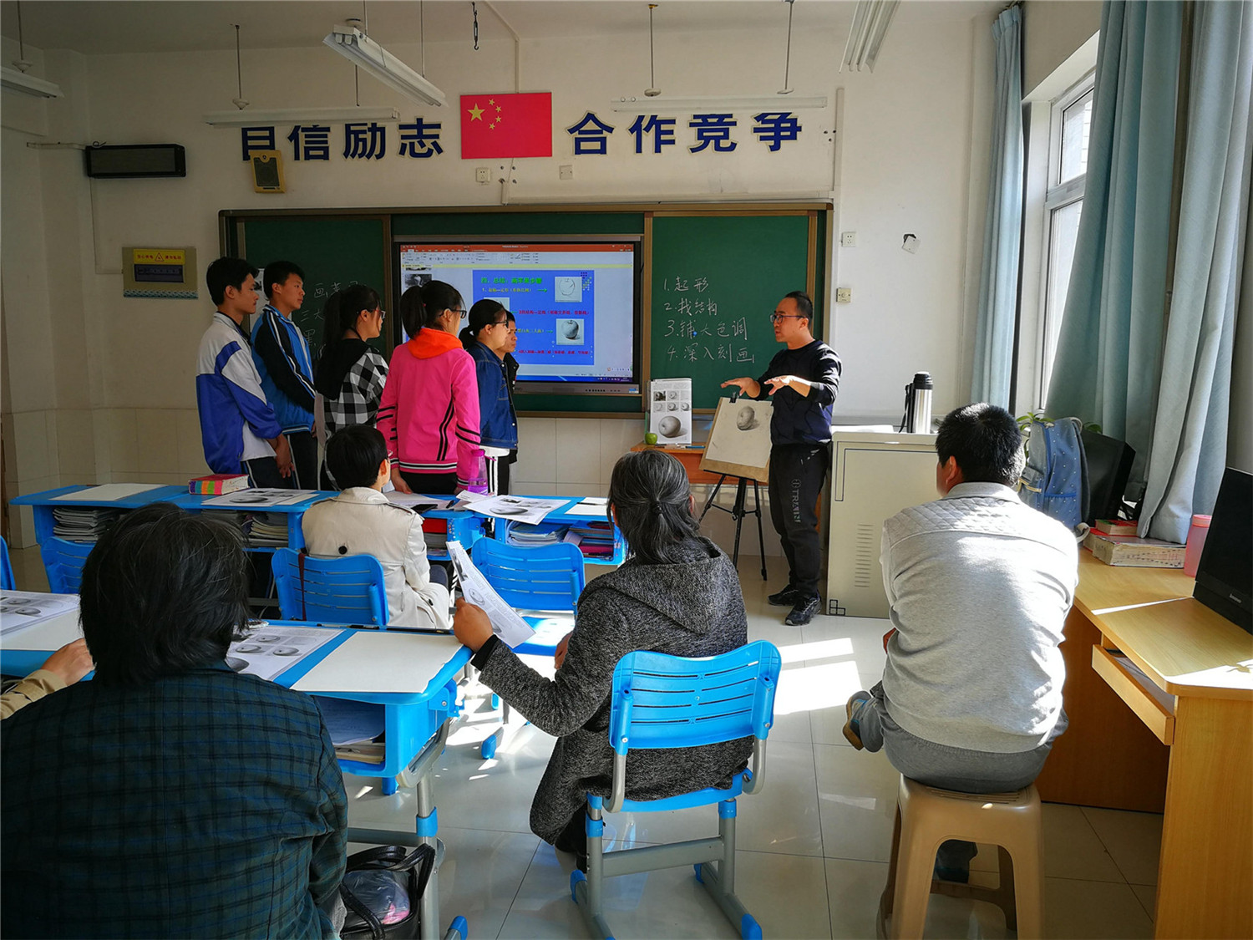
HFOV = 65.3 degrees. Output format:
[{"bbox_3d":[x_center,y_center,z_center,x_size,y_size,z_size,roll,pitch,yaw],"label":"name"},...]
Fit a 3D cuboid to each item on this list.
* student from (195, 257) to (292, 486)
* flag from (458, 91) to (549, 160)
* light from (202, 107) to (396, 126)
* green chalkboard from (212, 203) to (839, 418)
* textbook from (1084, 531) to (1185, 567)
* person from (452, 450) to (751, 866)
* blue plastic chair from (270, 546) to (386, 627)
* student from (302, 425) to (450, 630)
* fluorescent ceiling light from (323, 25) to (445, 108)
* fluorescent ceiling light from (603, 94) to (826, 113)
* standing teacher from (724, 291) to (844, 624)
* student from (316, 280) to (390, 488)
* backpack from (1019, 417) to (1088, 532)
[{"bbox_3d":[-1.770,-0.083,4.555,0.420,1.770,0.470,-2,9,-20],"label":"student"},{"bbox_3d":[-0.776,-2.213,6.290,0.607,0.402,0.020,2,8,8],"label":"flag"},{"bbox_3d":[-2.000,-2.170,6.032,1.250,0.085,0.150,2,8,8],"label":"light"},{"bbox_3d":[-0.729,-1.032,6.454,4.050,1.365,0.110,2,8,8],"label":"green chalkboard"},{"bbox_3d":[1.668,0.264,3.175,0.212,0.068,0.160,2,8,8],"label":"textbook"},{"bbox_3d":[-0.078,0.531,2.412,0.620,1.180,0.700,-2,8,-15],"label":"person"},{"bbox_3d":[-0.936,0.613,3.432,0.420,0.770,0.440,2,8,14],"label":"blue plastic chair"},{"bbox_3d":[-0.782,0.406,3.366,0.460,1.150,0.670,4,9,21],"label":"student"},{"bbox_3d":[-1.187,-2.042,5.015,0.176,0.090,1.250,11,9,7],"label":"fluorescent ceiling light"},{"bbox_3d":[0.521,-2.095,5.600,1.250,0.070,0.120,2,8,8],"label":"fluorescent ceiling light"},{"bbox_3d":[0.805,-0.072,5.067,0.530,1.685,0.480,-3,9,-22],"label":"standing teacher"},{"bbox_3d":[-1.372,-0.076,4.971,0.330,1.690,0.430,-3,9,-19],"label":"student"},{"bbox_3d":[1.482,0.027,3.428,0.200,0.430,0.280,1,8,6],"label":"backpack"}]

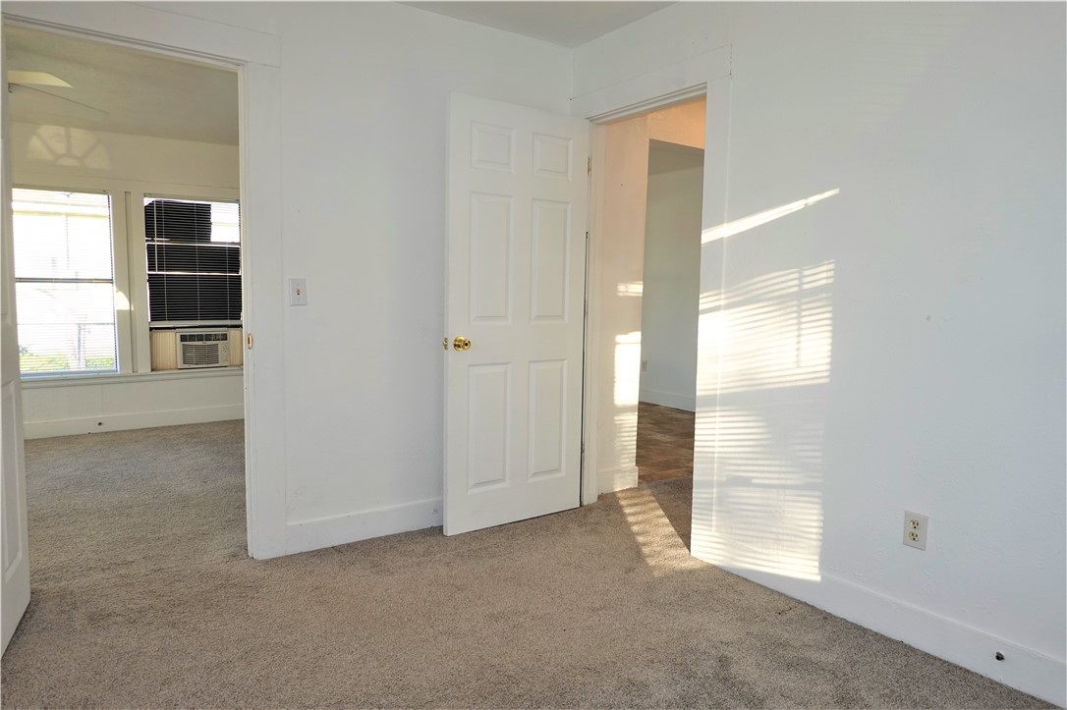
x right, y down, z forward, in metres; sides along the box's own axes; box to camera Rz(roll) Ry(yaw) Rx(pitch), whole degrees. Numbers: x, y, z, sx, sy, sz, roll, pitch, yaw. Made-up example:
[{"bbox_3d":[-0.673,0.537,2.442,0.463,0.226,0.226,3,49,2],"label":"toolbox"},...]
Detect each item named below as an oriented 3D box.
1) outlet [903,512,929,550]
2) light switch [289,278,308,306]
[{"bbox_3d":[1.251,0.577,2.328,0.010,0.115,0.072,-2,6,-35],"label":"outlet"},{"bbox_3d":[-0.995,-0.266,3.016,0.071,0.115,0.016,-2,6,-35],"label":"light switch"}]

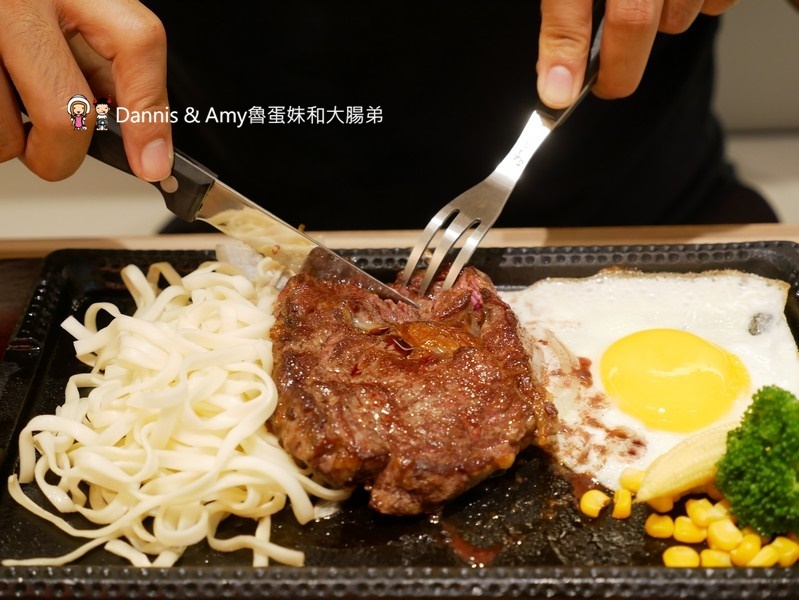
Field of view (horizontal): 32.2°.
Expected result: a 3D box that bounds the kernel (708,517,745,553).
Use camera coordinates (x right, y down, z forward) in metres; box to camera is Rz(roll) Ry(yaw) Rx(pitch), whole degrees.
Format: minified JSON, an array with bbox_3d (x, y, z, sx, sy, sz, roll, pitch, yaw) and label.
[{"bbox_3d":[0.101,0.073,0.428,0.011,0.008,0.009,0,37,0],"label":"kernel"}]

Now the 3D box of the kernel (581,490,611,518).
[{"bbox_3d":[0.063,0.065,0.445,0.009,0.007,0.010,0,37,0],"label":"kernel"}]

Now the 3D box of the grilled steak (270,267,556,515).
[{"bbox_3d":[0.003,0.028,0.479,0.098,0.027,0.110,0,37,0],"label":"grilled steak"}]

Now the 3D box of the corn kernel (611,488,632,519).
[{"bbox_3d":[0.071,0.066,0.445,0.006,0.008,0.010,0,37,0],"label":"corn kernel"}]

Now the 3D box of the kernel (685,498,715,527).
[{"bbox_3d":[0.095,0.067,0.439,0.009,0.008,0.009,0,37,0],"label":"kernel"}]

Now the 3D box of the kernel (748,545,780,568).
[{"bbox_3d":[0.112,0.080,0.425,0.007,0.007,0.011,27,45,31],"label":"kernel"}]

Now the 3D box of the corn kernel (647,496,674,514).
[{"bbox_3d":[0.084,0.065,0.445,0.009,0.007,0.009,0,37,0],"label":"corn kernel"}]

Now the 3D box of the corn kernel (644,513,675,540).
[{"bbox_3d":[0.082,0.071,0.437,0.009,0.007,0.009,0,37,0],"label":"corn kernel"}]

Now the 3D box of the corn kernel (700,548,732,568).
[{"bbox_3d":[0.097,0.080,0.425,0.010,0.007,0.009,0,37,0],"label":"corn kernel"}]

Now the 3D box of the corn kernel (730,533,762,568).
[{"bbox_3d":[0.107,0.077,0.427,0.008,0.008,0.011,19,41,24],"label":"corn kernel"}]

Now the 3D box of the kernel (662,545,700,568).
[{"bbox_3d":[0.087,0.080,0.426,0.011,0.008,0.009,0,37,0],"label":"kernel"}]

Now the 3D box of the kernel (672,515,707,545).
[{"bbox_3d":[0.091,0.072,0.436,0.010,0.007,0.009,0,37,0],"label":"kernel"}]

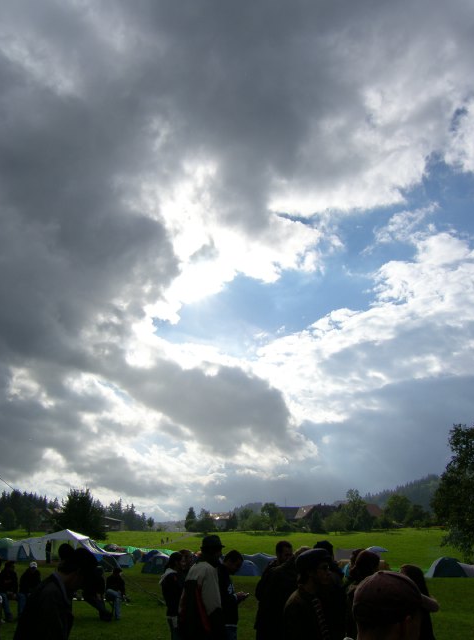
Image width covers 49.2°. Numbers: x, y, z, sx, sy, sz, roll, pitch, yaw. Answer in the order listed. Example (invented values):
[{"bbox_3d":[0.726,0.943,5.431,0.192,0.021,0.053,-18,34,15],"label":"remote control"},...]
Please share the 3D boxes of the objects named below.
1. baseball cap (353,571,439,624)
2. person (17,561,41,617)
[{"bbox_3d":[0.458,0.799,1.510,0.270,0.135,0.178,5,-22,-28],"label":"baseball cap"},{"bbox_3d":[-5.133,6.678,12.807,0.600,1.276,0.750,3,-23,-7],"label":"person"}]

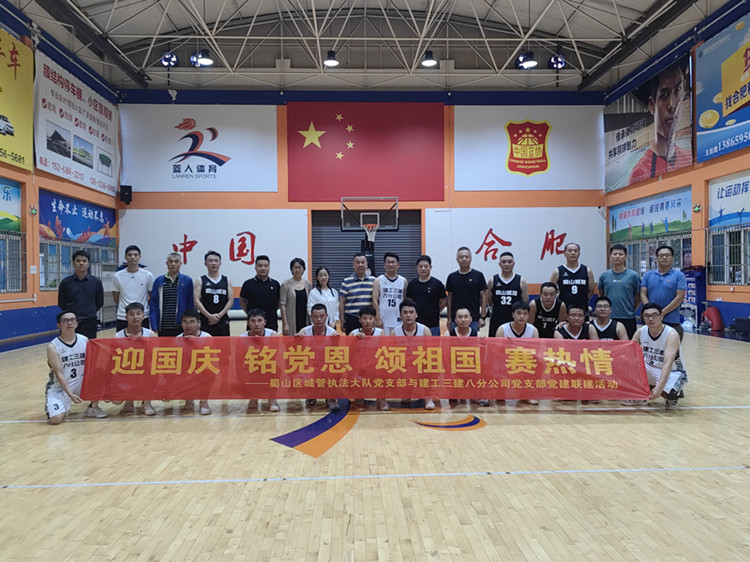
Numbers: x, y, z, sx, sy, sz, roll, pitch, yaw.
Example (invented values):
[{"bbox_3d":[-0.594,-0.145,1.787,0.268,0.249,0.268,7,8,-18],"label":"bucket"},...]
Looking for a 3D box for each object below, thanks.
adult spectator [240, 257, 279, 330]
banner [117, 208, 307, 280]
[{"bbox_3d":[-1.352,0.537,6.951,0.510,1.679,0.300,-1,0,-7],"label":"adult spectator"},{"bbox_3d":[-5.672,-1.147,20.537,6.572,2.716,0.050,-1,1,-2],"label":"banner"}]

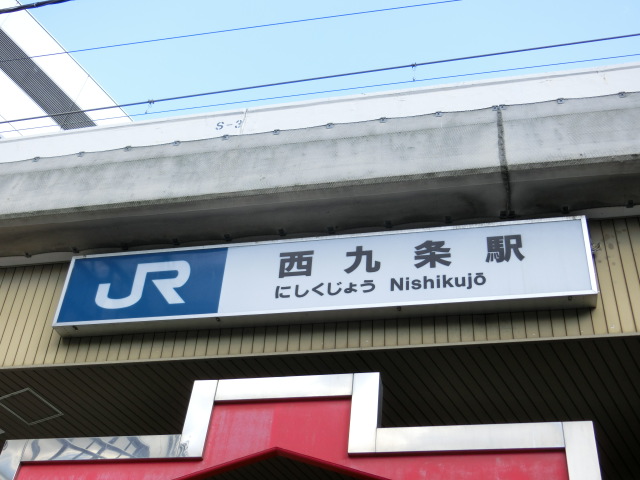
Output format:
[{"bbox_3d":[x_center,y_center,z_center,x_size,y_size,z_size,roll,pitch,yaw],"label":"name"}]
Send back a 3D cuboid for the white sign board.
[{"bbox_3d":[-0.063,0.338,7.005,4.500,0.735,0.205,-5,-37,12],"label":"white sign board"}]

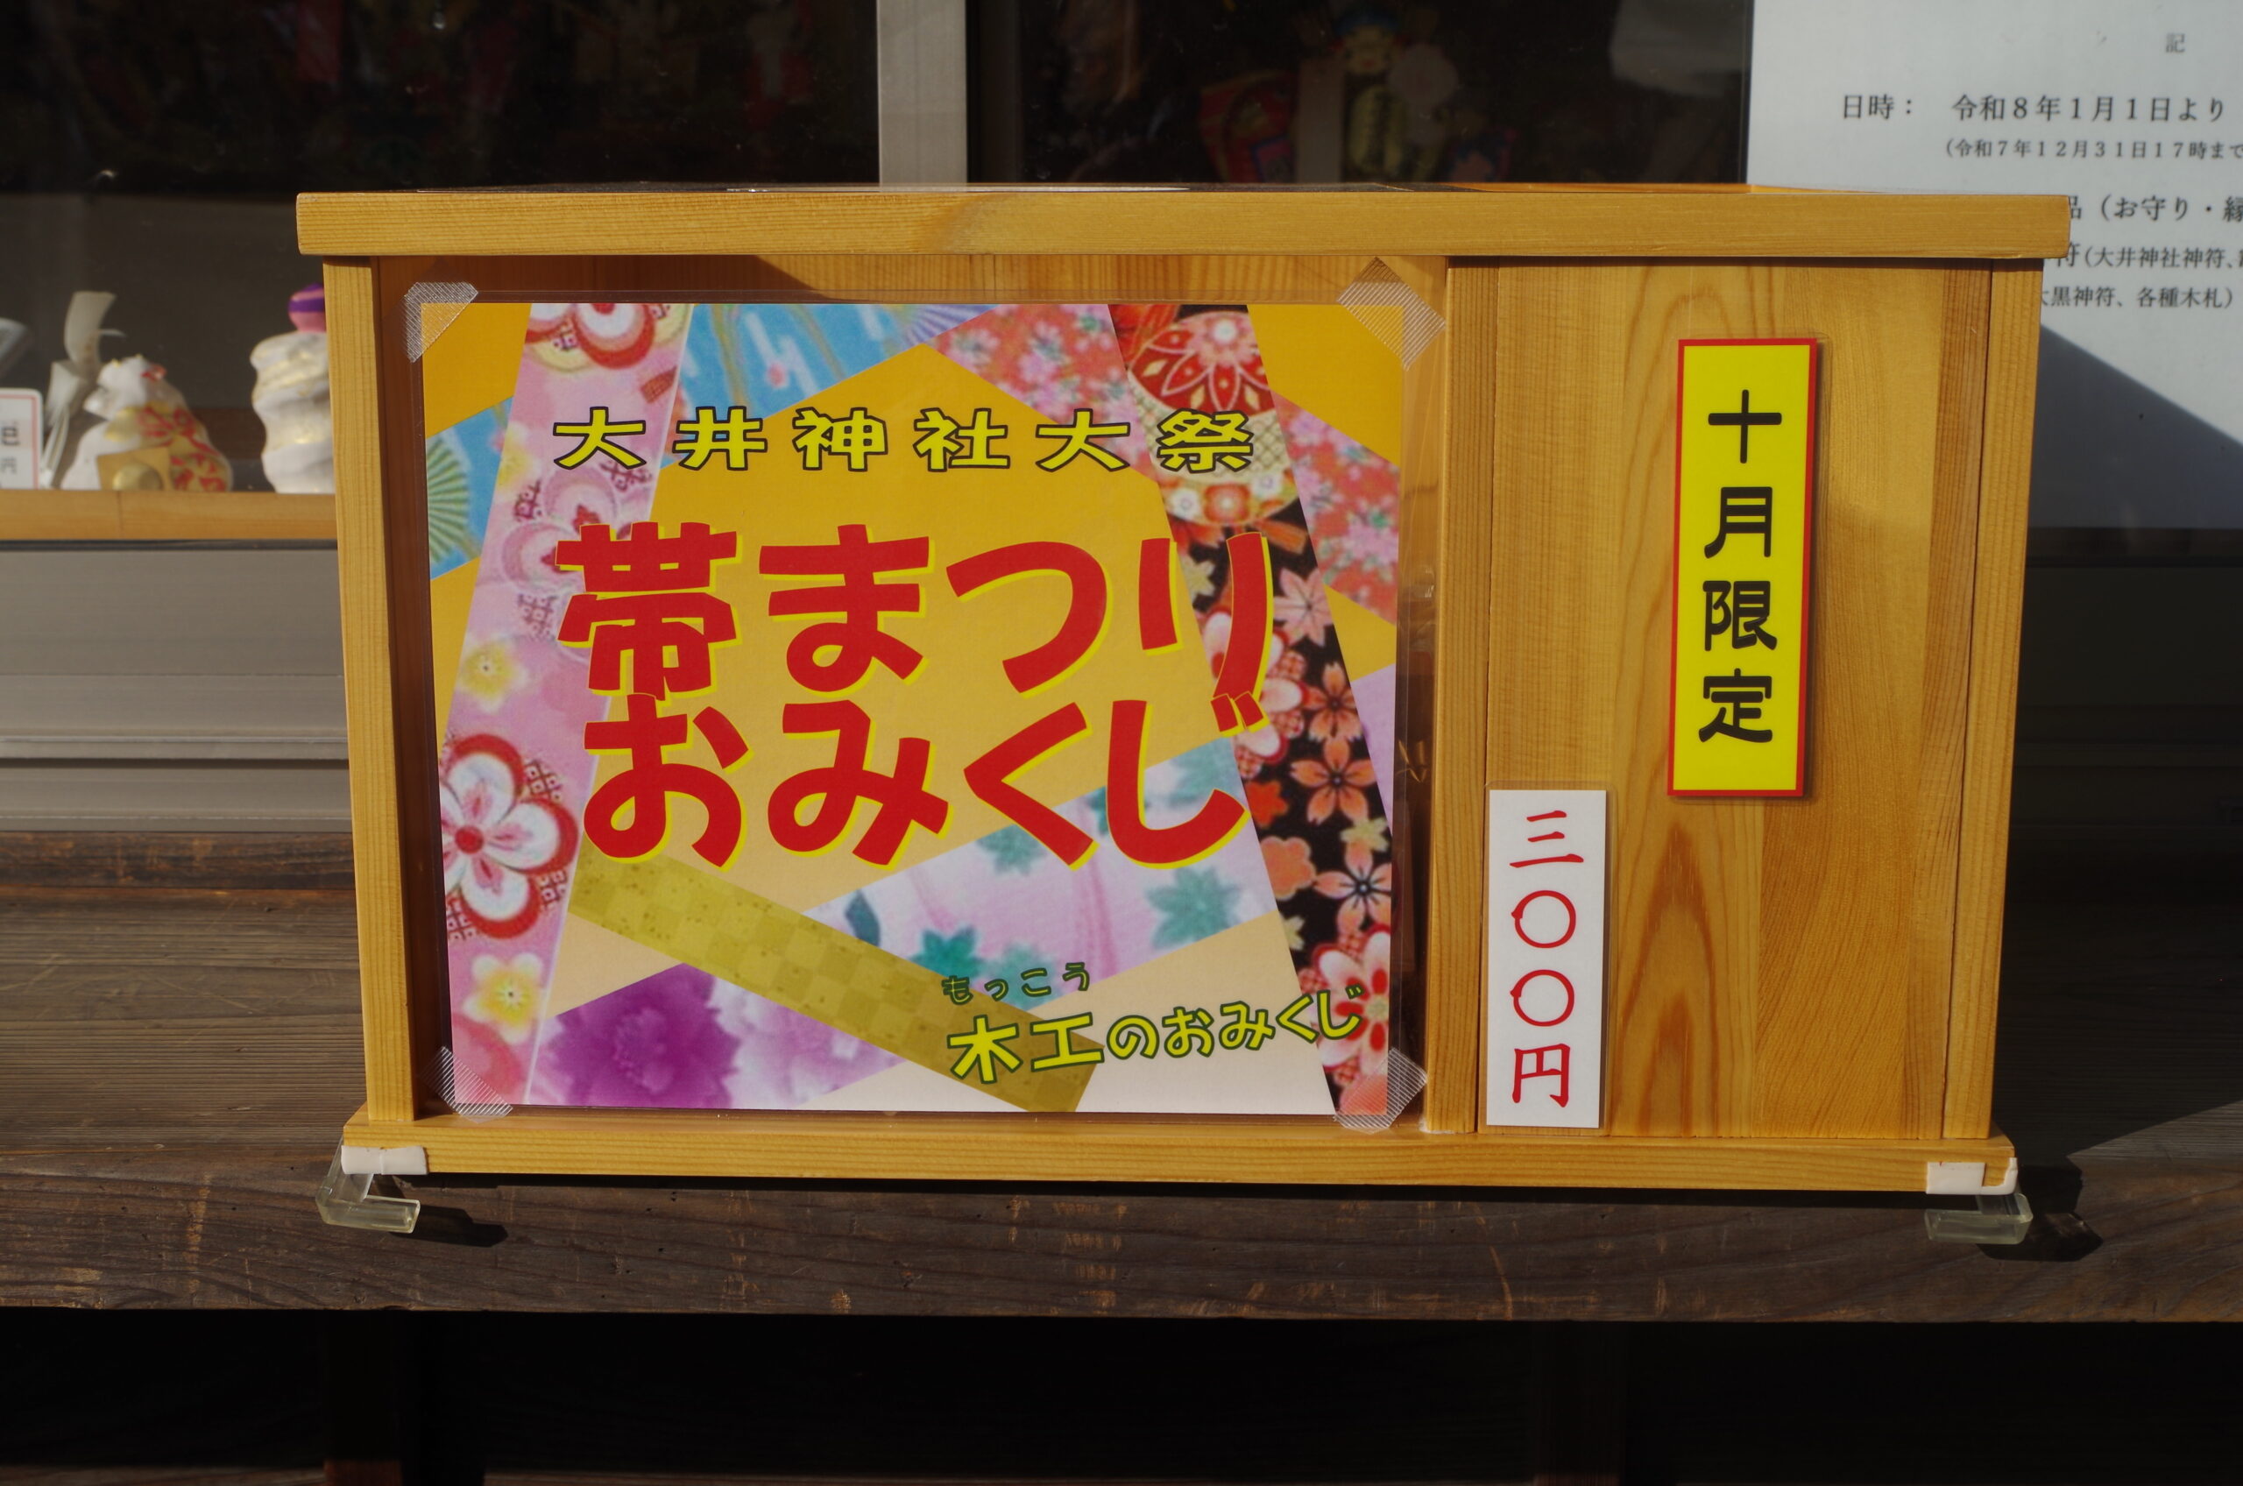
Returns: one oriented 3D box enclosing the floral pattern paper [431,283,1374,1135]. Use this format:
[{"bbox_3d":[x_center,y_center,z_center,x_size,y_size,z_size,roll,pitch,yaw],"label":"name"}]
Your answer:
[{"bbox_3d":[-0.053,-0.006,0.740,0.248,0.212,0.003,0,11,2],"label":"floral pattern paper"}]

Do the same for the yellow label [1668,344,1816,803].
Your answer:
[{"bbox_3d":[0.156,-0.043,0.718,0.034,0.116,0.003,0,11,2],"label":"yellow label"}]

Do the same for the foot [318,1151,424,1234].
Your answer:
[{"bbox_3d":[-0.199,0.118,0.761,0.026,0.017,0.026,0,11,2],"label":"foot"}]

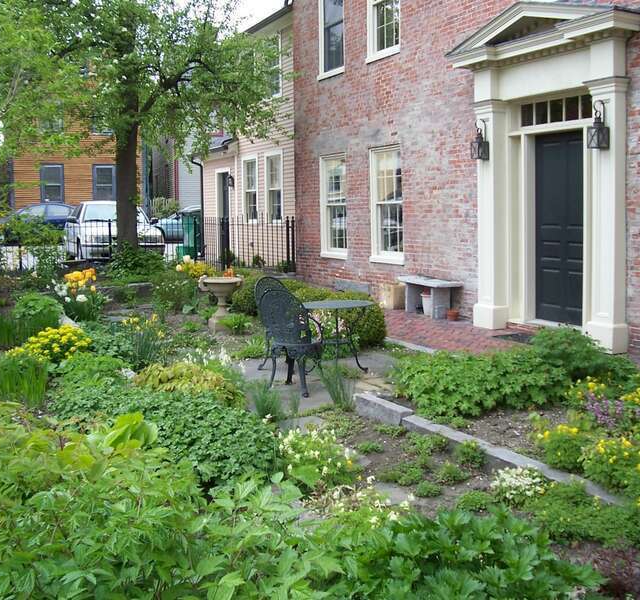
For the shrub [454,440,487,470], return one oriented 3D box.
[{"bbox_3d":[0.960,0.978,5.011,0.195,0.155,0.190,0,6,11],"label":"shrub"}]

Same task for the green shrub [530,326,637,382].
[{"bbox_3d":[2.191,0.462,6.521,0.840,0.520,0.750,1,7,19],"label":"green shrub"}]

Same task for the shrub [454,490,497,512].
[{"bbox_3d":[0.862,1.081,4.354,0.220,0.100,0.210,0,6,11],"label":"shrub"}]

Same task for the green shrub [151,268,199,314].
[{"bbox_3d":[-2.310,-0.128,12.474,0.752,0.673,0.693,-2,6,-10],"label":"green shrub"}]

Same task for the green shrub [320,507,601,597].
[{"bbox_3d":[0.547,0.983,3.060,1.020,0.340,0.600,0,6,10],"label":"green shrub"}]

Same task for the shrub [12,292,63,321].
[{"bbox_3d":[-3.915,0.167,10.890,0.693,0.446,0.614,-3,6,-20],"label":"shrub"}]

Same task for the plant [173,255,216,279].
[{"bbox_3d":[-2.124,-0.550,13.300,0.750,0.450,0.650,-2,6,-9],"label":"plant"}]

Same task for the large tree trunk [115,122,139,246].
[{"bbox_3d":[-3.324,-1.950,13.500,0.360,2.350,0.360,-1,6,0],"label":"large tree trunk"}]

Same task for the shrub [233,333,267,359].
[{"bbox_3d":[-0.795,0.514,8.860,0.406,0.267,0.376,-2,6,-5],"label":"shrub"}]

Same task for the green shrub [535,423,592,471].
[{"bbox_3d":[1.423,0.832,4.587,0.330,0.240,0.310,1,7,17],"label":"green shrub"}]

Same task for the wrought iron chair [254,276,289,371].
[{"bbox_3d":[-0.355,0.273,8.195,0.560,0.950,0.520,-6,8,-37],"label":"wrought iron chair"}]

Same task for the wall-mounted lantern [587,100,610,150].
[{"bbox_3d":[2.696,-1.694,7.607,0.170,0.465,0.145,-4,7,-26],"label":"wall-mounted lantern"}]

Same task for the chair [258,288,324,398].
[{"bbox_3d":[-0.209,0.359,6.936,0.500,0.880,0.540,4,8,36],"label":"chair"}]

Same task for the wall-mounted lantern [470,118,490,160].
[{"bbox_3d":[1.978,-1.978,9.684,0.220,0.480,0.180,-4,7,-27],"label":"wall-mounted lantern"}]

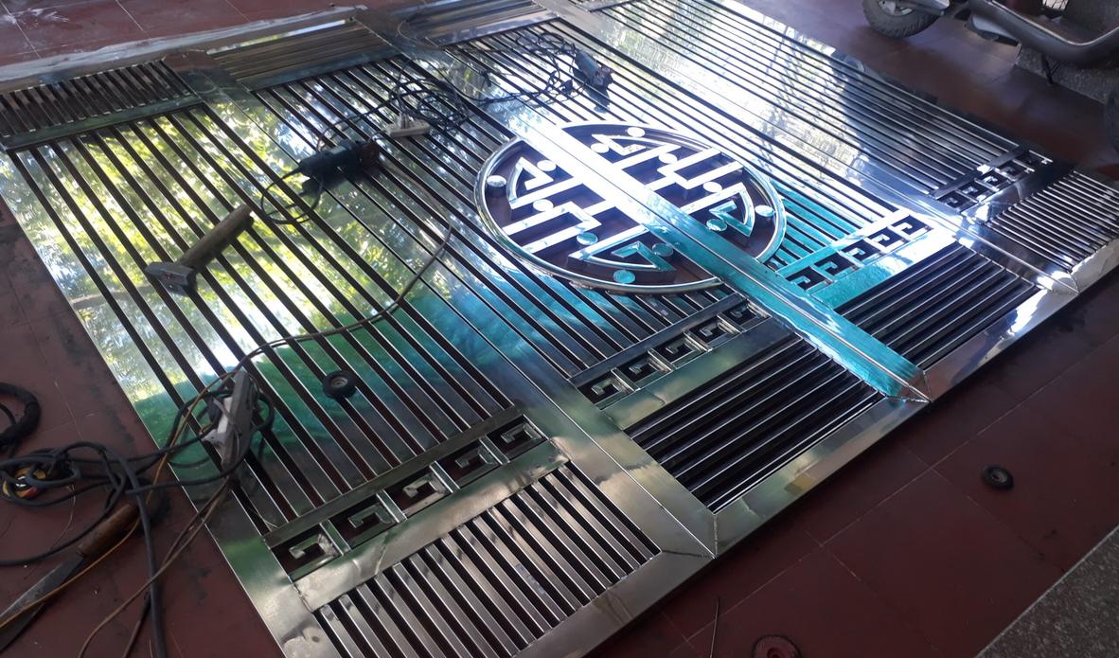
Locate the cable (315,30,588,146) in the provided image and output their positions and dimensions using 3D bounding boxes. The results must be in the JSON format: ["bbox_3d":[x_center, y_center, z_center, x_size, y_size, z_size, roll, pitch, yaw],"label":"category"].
[{"bbox_3d":[-0.383,-0.929,3.275,1.280,0.070,0.560,-28,51,-33],"label":"cable"}]

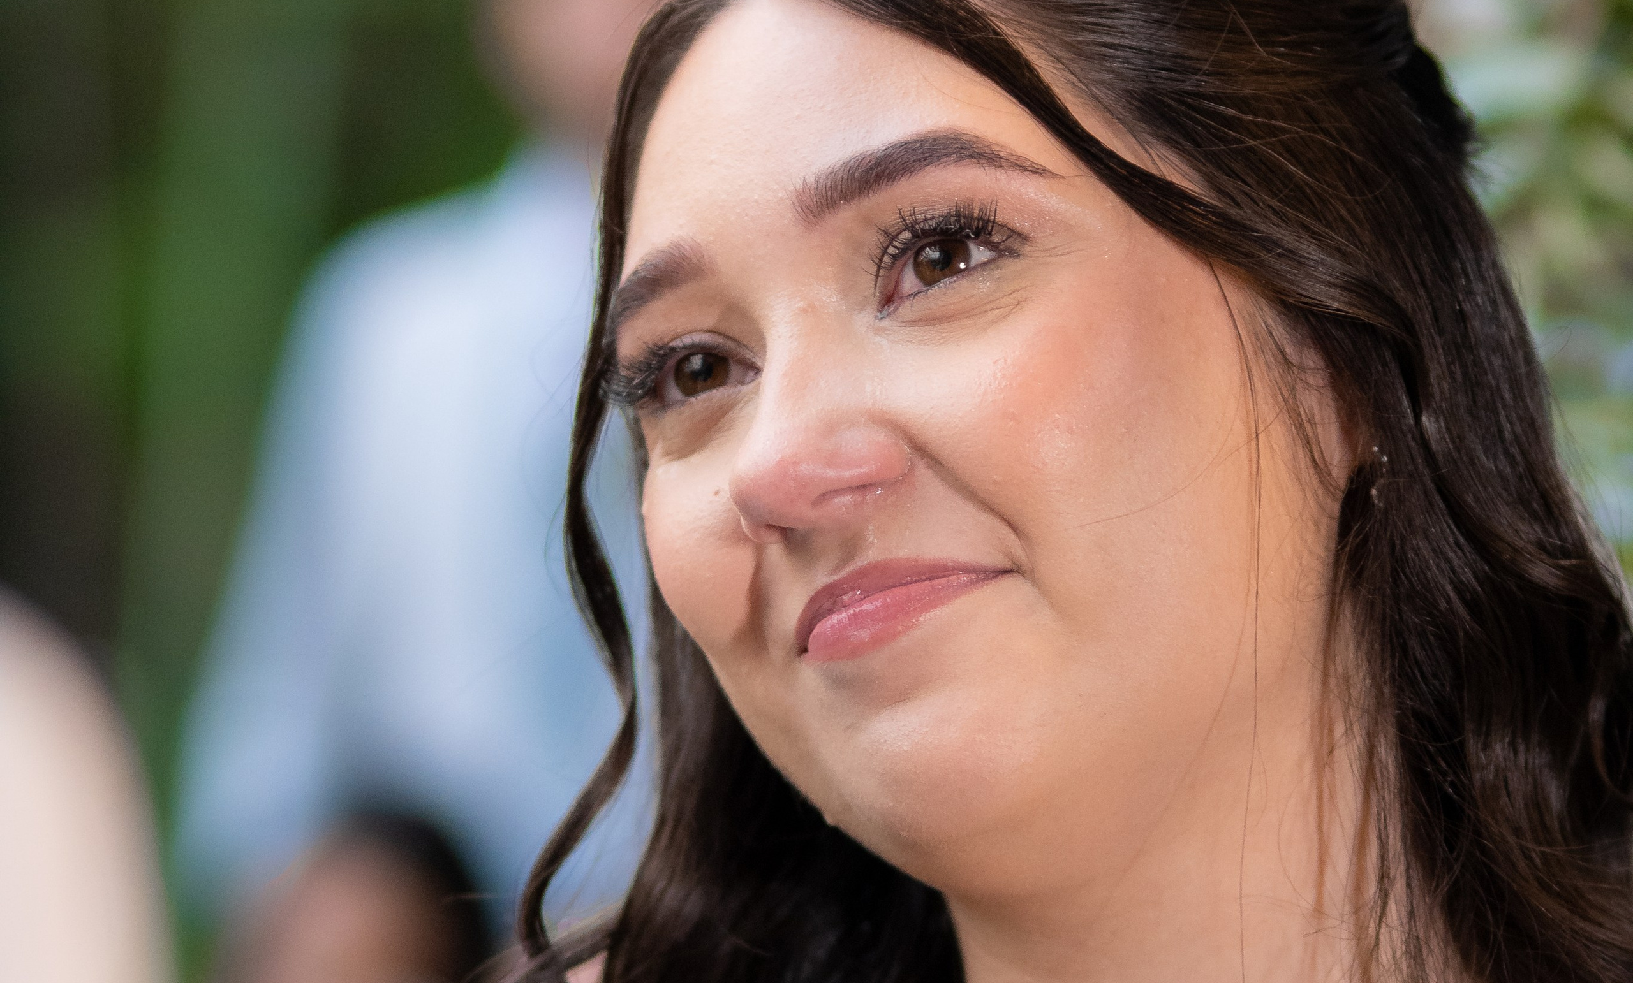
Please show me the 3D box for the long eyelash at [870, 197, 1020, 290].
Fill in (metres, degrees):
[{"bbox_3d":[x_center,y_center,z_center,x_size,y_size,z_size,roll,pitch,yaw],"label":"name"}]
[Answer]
[{"bbox_3d":[0.025,-0.048,1.668,0.029,0.015,0.012,-22,-17,24],"label":"long eyelash"}]

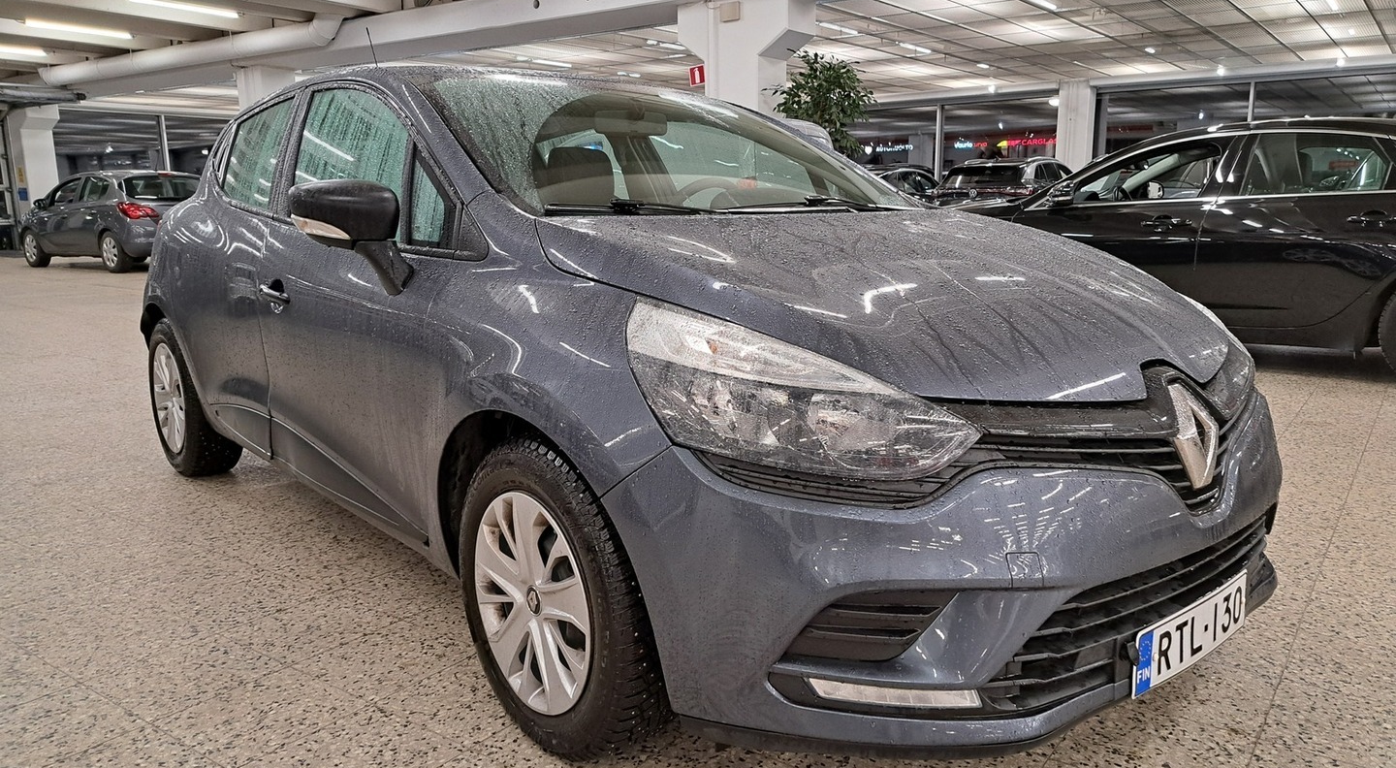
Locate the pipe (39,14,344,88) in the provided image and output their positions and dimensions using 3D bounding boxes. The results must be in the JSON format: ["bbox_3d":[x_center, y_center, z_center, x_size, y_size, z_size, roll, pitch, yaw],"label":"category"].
[{"bbox_3d":[-8.171,-4.996,14.857,9.046,0.440,0.460,8,14,36],"label":"pipe"}]

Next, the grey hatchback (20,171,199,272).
[{"bbox_3d":[-9.240,-2.623,15.459,4.020,1.480,1.780,7,13,33],"label":"grey hatchback"}]

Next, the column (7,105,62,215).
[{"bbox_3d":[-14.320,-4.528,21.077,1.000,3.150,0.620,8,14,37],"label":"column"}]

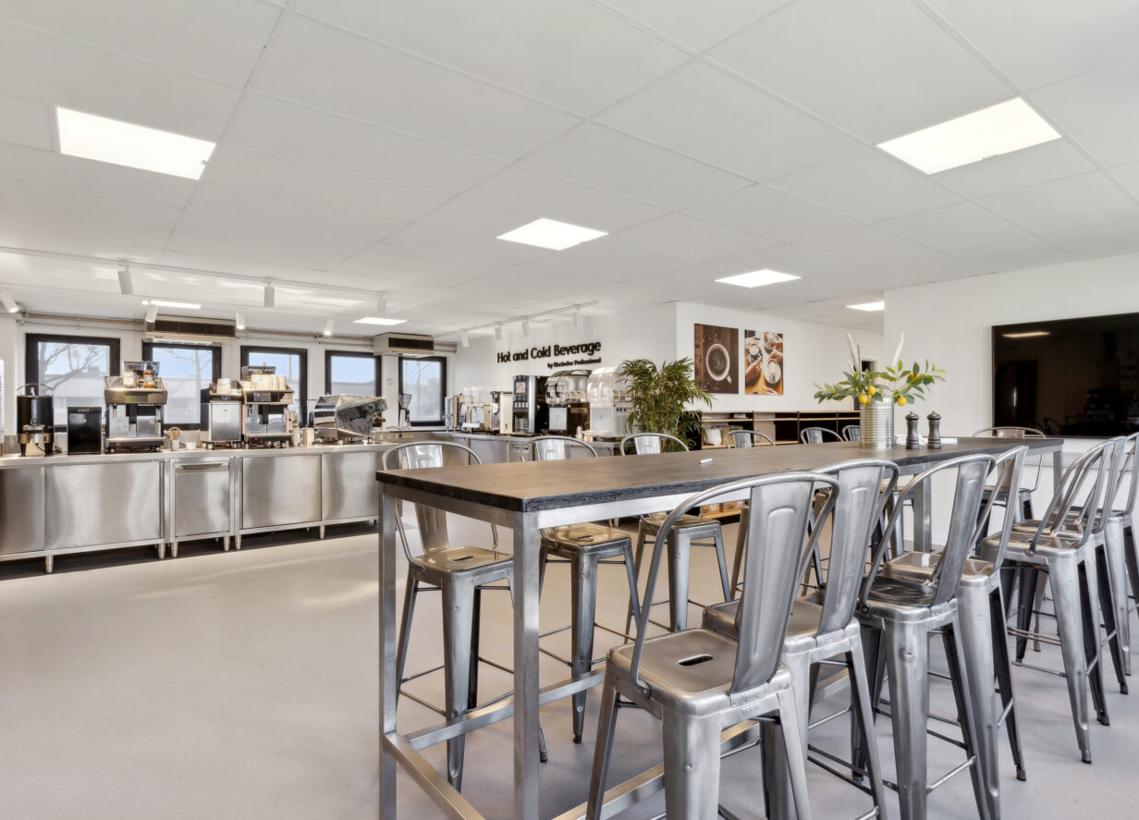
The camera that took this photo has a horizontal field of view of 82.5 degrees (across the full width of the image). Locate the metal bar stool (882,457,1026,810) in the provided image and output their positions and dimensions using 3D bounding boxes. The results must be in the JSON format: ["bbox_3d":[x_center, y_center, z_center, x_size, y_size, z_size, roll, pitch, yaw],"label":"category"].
[{"bbox_3d":[1.265,0.694,2.215,0.430,1.140,0.430,0,0,-44],"label":"metal bar stool"}]

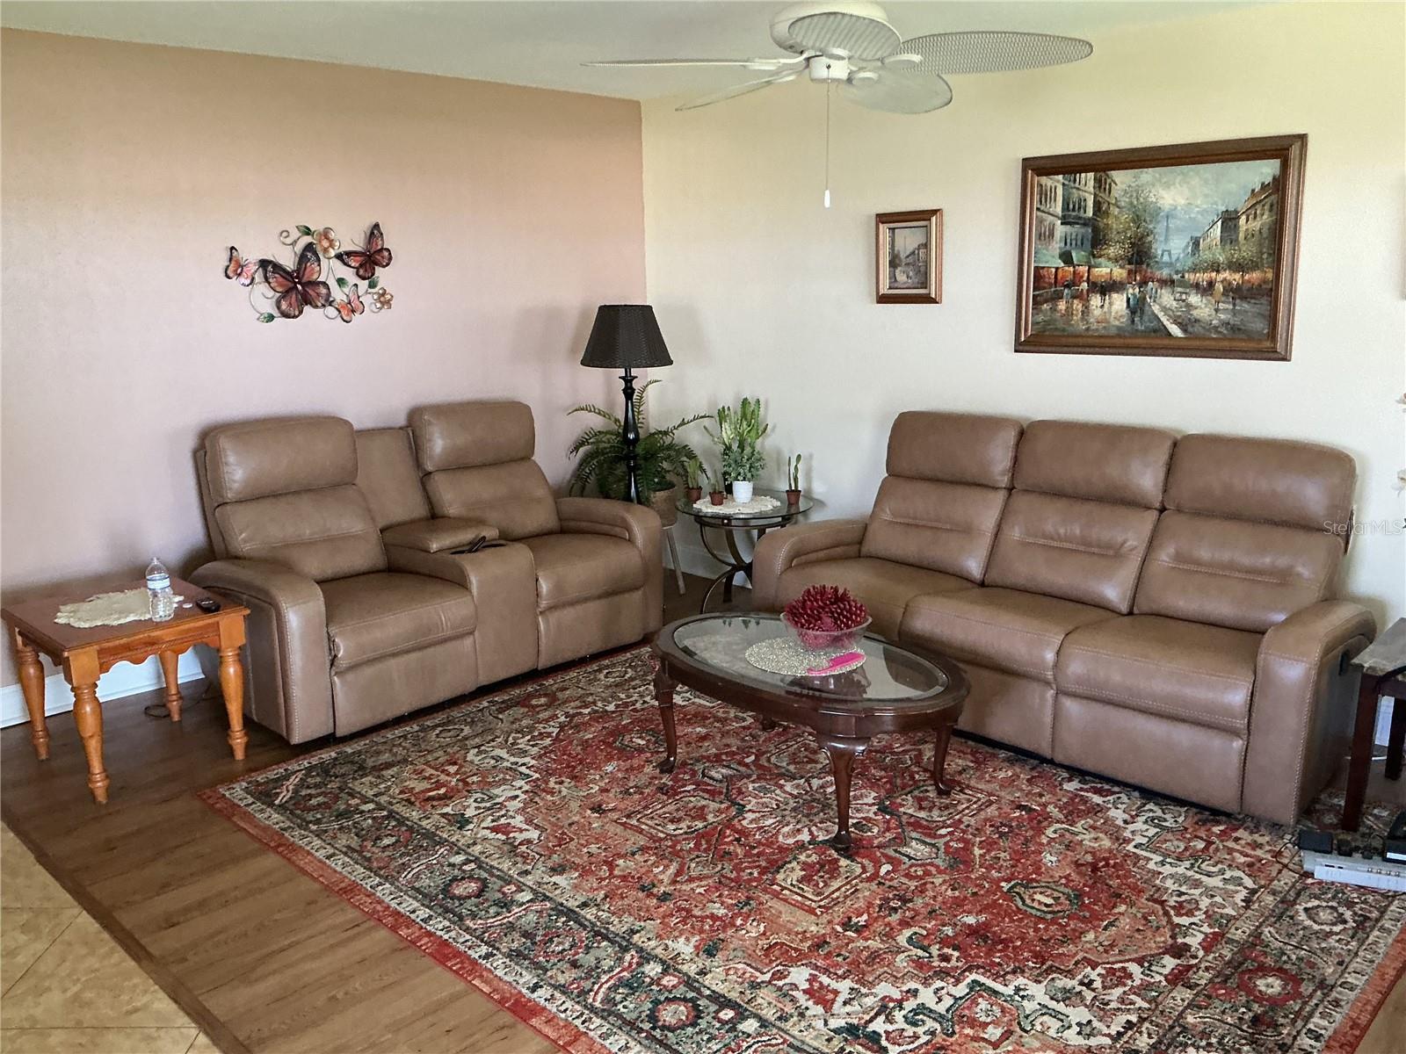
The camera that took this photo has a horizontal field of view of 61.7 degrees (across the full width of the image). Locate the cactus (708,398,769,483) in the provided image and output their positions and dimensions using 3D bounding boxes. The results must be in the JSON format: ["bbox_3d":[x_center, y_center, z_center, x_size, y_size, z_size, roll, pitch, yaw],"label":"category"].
[{"bbox_3d":[0.175,-0.404,5.509,0.270,0.409,0.250,11,17,44],"label":"cactus"}]

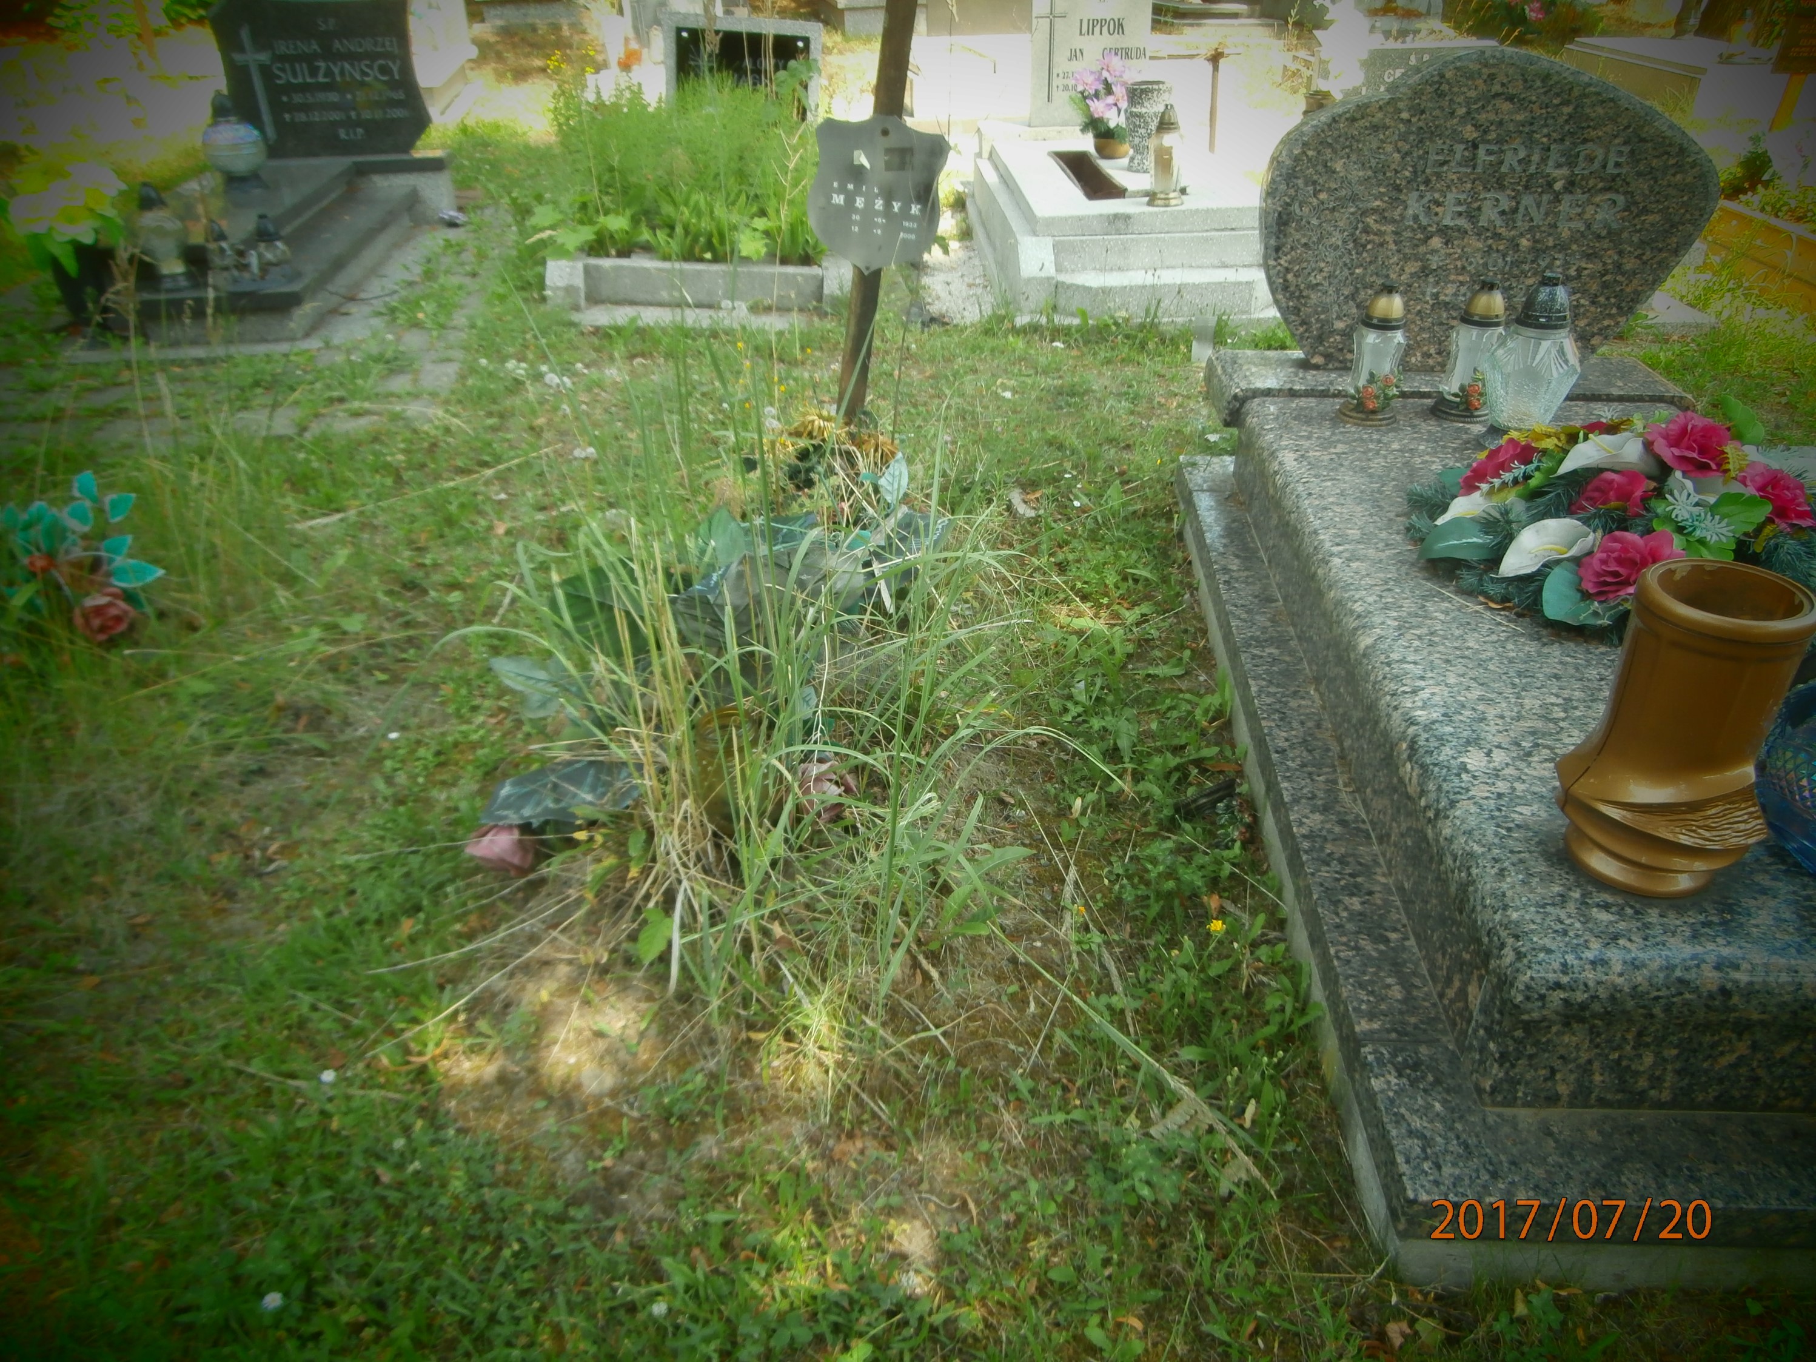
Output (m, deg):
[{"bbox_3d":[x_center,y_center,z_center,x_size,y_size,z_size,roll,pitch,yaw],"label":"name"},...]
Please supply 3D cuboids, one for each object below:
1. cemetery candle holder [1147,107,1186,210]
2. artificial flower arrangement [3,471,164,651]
[{"bbox_3d":[0.800,-1.604,3.845,0.112,0.270,0.112,-1,34,0],"label":"cemetery candle holder"},{"bbox_3d":[-1.593,-0.227,2.441,0.290,0.300,0.250,-23,40,-29],"label":"artificial flower arrangement"}]

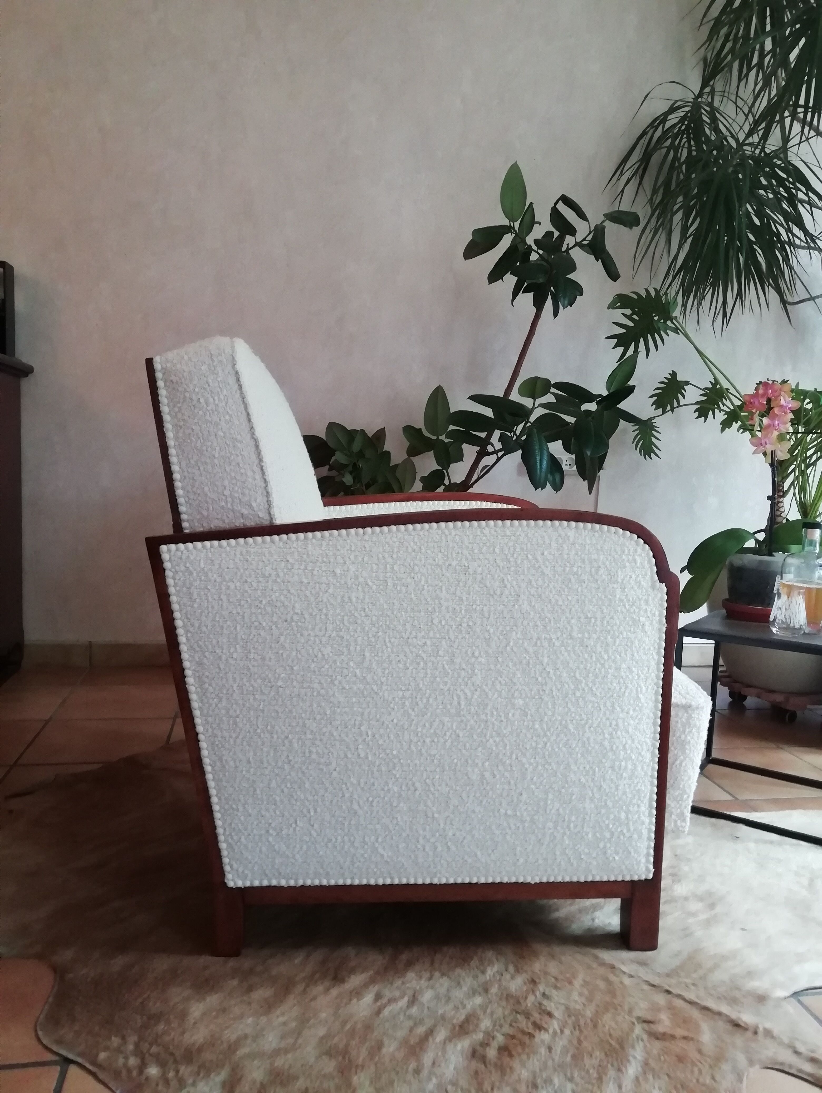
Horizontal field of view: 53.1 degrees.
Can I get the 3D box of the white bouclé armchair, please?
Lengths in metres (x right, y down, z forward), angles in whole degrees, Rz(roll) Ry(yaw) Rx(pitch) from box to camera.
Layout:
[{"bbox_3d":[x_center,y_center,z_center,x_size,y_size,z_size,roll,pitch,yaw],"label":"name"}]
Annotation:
[{"bbox_3d":[-0.025,0.139,1.484,0.774,0.843,0.667,2,6,-6],"label":"white bouclé armchair"}]

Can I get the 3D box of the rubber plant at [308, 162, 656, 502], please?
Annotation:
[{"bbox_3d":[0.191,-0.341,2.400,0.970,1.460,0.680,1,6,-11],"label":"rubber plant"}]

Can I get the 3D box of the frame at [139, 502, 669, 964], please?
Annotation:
[{"bbox_3d":[0.009,0.267,1.192,0.759,0.652,0.055,2,6,-6],"label":"frame"}]

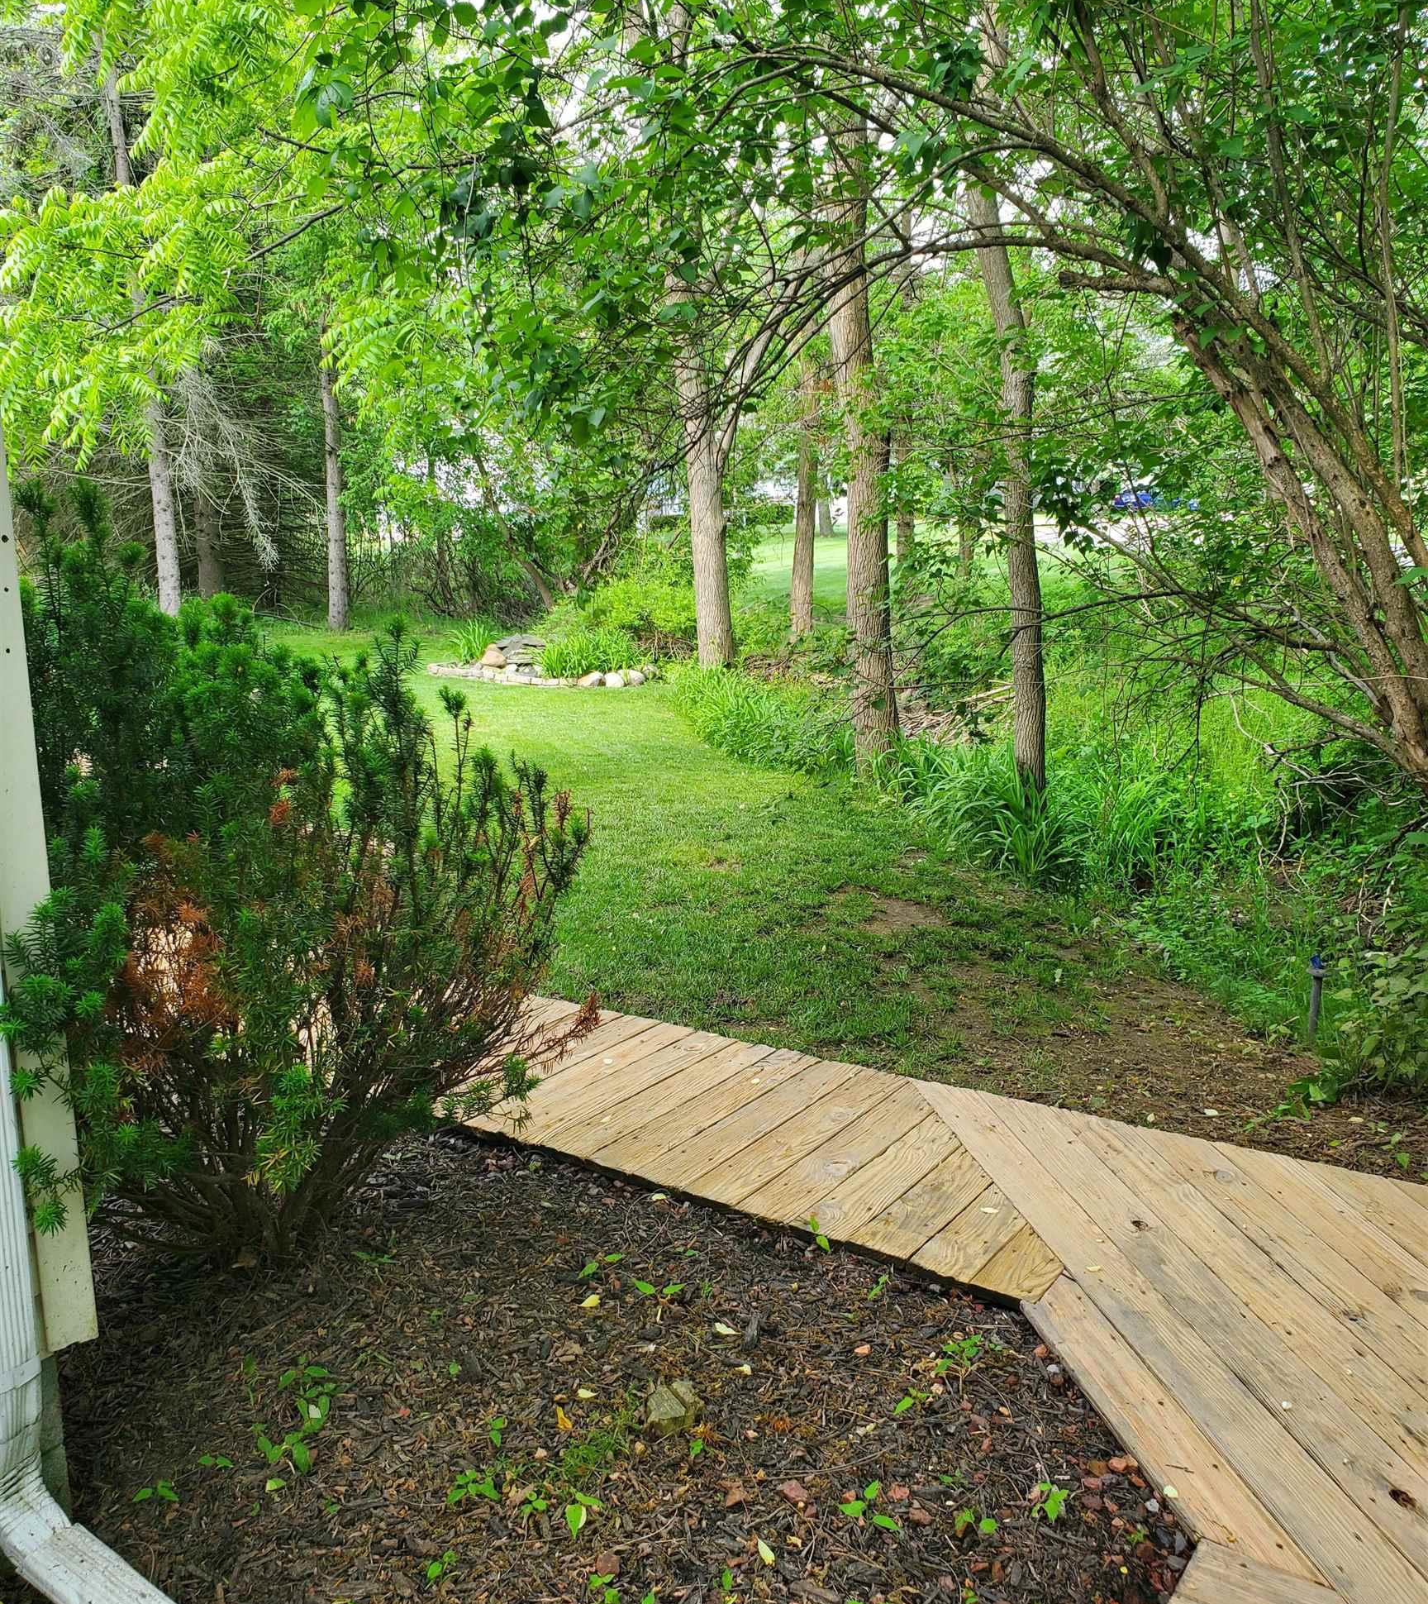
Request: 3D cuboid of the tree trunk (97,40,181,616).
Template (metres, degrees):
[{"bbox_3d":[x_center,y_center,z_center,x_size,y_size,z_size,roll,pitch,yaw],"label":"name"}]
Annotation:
[{"bbox_3d":[-7.764,-6.258,19.382,0.374,7.401,0.343,-6,12,-20],"label":"tree trunk"}]

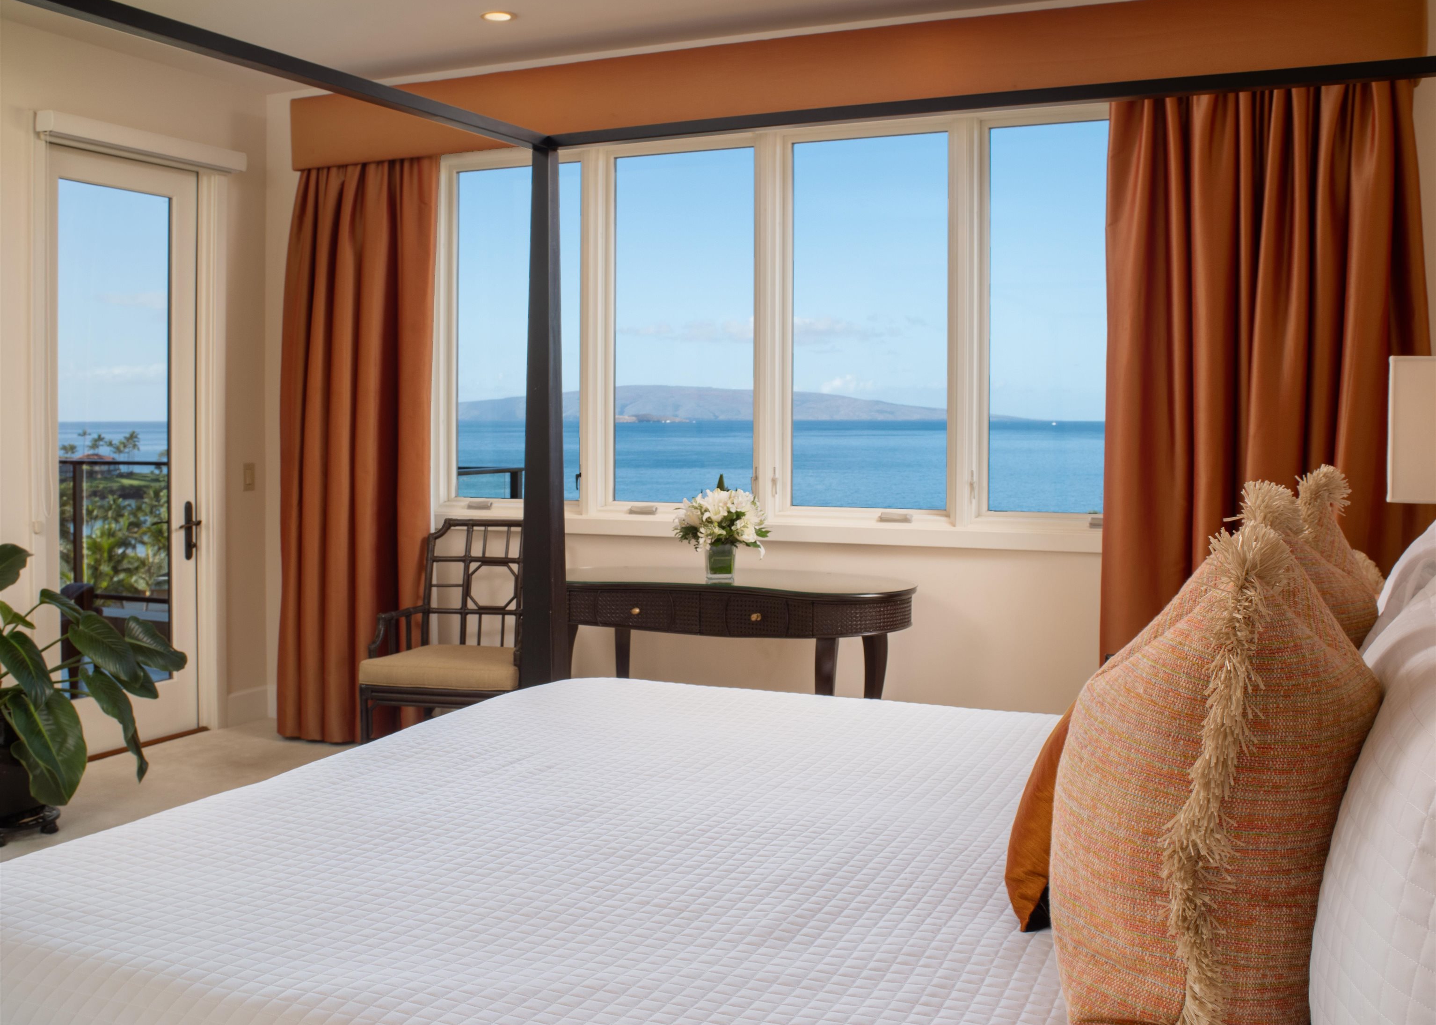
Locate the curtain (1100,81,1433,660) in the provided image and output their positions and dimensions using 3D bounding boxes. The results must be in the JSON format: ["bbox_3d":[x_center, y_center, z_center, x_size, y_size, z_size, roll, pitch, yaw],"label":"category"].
[{"bbox_3d":[1.720,-0.173,4.749,0.987,2.397,0.190,1,2,24],"label":"curtain"}]

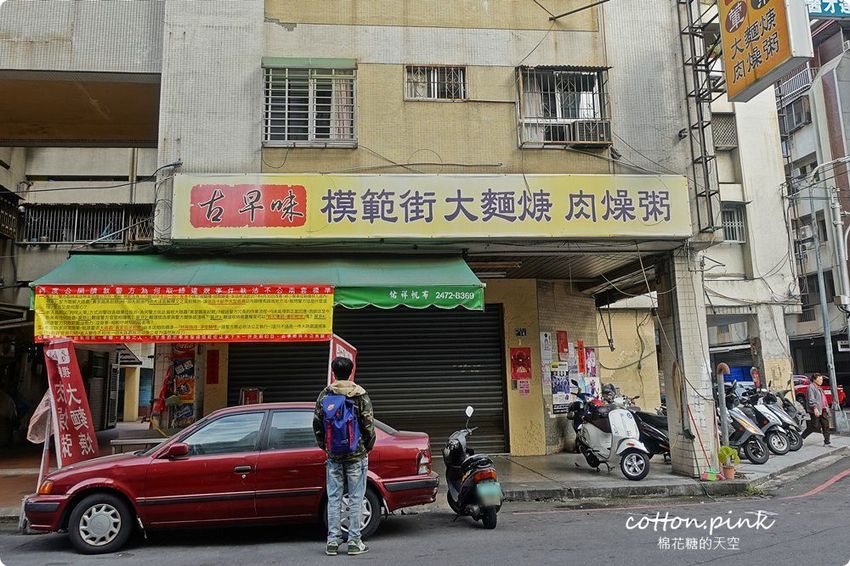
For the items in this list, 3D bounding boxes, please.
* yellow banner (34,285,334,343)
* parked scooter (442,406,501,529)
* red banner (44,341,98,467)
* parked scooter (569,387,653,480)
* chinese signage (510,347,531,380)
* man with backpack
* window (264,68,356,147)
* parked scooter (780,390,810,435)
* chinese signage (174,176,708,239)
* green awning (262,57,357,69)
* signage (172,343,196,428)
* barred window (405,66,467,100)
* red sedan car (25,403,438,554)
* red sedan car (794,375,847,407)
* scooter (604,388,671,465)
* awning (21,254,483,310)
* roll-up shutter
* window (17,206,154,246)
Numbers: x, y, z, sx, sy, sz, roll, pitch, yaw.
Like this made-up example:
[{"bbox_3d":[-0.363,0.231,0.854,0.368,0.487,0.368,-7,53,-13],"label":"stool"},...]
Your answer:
[{"bbox_3d":[-2.610,0.342,6.202,3.180,0.630,0.050,-1,-9,-4],"label":"yellow banner"},{"bbox_3d":[0.464,2.101,6.609,0.620,1.170,1.700,1,-9,-16],"label":"parked scooter"},{"bbox_3d":[-4.405,1.779,7.014,0.420,1.940,0.600,-6,-10,27],"label":"red banner"},{"bbox_3d":[2.685,2.208,8.354,0.700,1.160,1.770,1,-9,-16],"label":"parked scooter"},{"bbox_3d":[1.751,1.457,10.210,0.370,0.570,0.080,-1,-9,-4],"label":"chinese signage"},{"bbox_3d":[-0.764,1.622,5.408,0.600,1.780,0.480,-1,-9,-1],"label":"man with backpack"},{"bbox_3d":[-1.640,-2.480,8.044,1.320,1.190,0.200,-1,-9,-4],"label":"window"},{"bbox_3d":[7.290,2.775,12.189,0.700,1.150,1.800,7,-12,-44],"label":"parked scooter"},{"bbox_3d":[0.191,-0.990,7.427,6.770,0.860,0.150,-1,-9,-4],"label":"chinese signage"},{"bbox_3d":[-1.556,-2.939,7.608,1.260,0.270,0.260,-1,-9,-4],"label":"green awning"},{"bbox_3d":[-3.295,1.404,7.760,0.330,1.220,0.060,-1,-9,-4],"label":"signage"},{"bbox_3d":[0.145,-2.762,7.874,0.880,0.530,0.120,-1,-9,-4],"label":"barred window"},{"bbox_3d":[-1.918,2.022,6.388,4.150,1.360,1.680,0,-9,-7],"label":"red sedan car"},{"bbox_3d":[15.303,4.445,23.814,1.700,1.420,4.400,-1,-9,-2],"label":"red sedan car"},{"bbox_3d":[3.675,2.328,9.144,0.680,1.120,1.750,0,-9,-11],"label":"scooter"},{"bbox_3d":[-1.949,-0.060,7.219,5.270,0.903,0.950,-1,-9,-4],"label":"awning"},{"bbox_3d":[-1.005,1.764,10.256,5.000,2.740,0.100,-1,-9,-4],"label":"roll-up shutter"},{"bbox_3d":[-8.277,-1.426,13.808,3.100,0.980,0.300,-1,-9,-4],"label":"window"}]

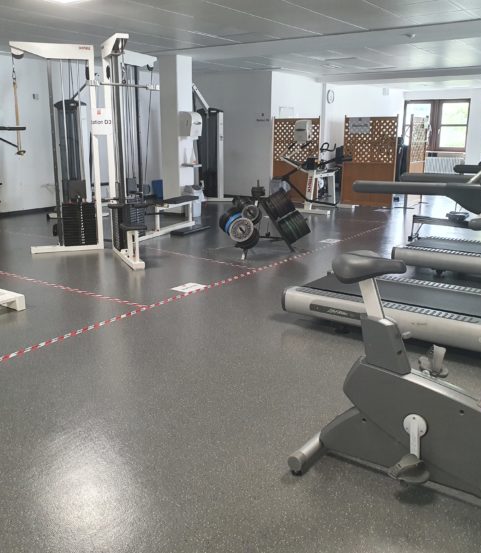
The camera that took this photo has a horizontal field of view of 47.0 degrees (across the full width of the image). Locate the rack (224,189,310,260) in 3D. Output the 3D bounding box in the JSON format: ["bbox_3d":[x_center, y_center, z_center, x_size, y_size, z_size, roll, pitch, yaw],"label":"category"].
[{"bbox_3d":[0.297,-0.723,6.920,1.080,0.860,1.150,-1,14,-5],"label":"rack"}]

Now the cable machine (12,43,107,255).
[{"bbox_3d":[-2.204,-1.514,6.752,0.940,2.450,0.420,-5,15,-20],"label":"cable machine"}]

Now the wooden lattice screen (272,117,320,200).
[{"bbox_3d":[1.272,-2.605,12.372,1.180,1.880,0.080,10,17,33],"label":"wooden lattice screen"}]

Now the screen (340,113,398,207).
[{"bbox_3d":[2.762,-2.467,11.853,1.180,1.880,0.080,10,17,33],"label":"screen"}]

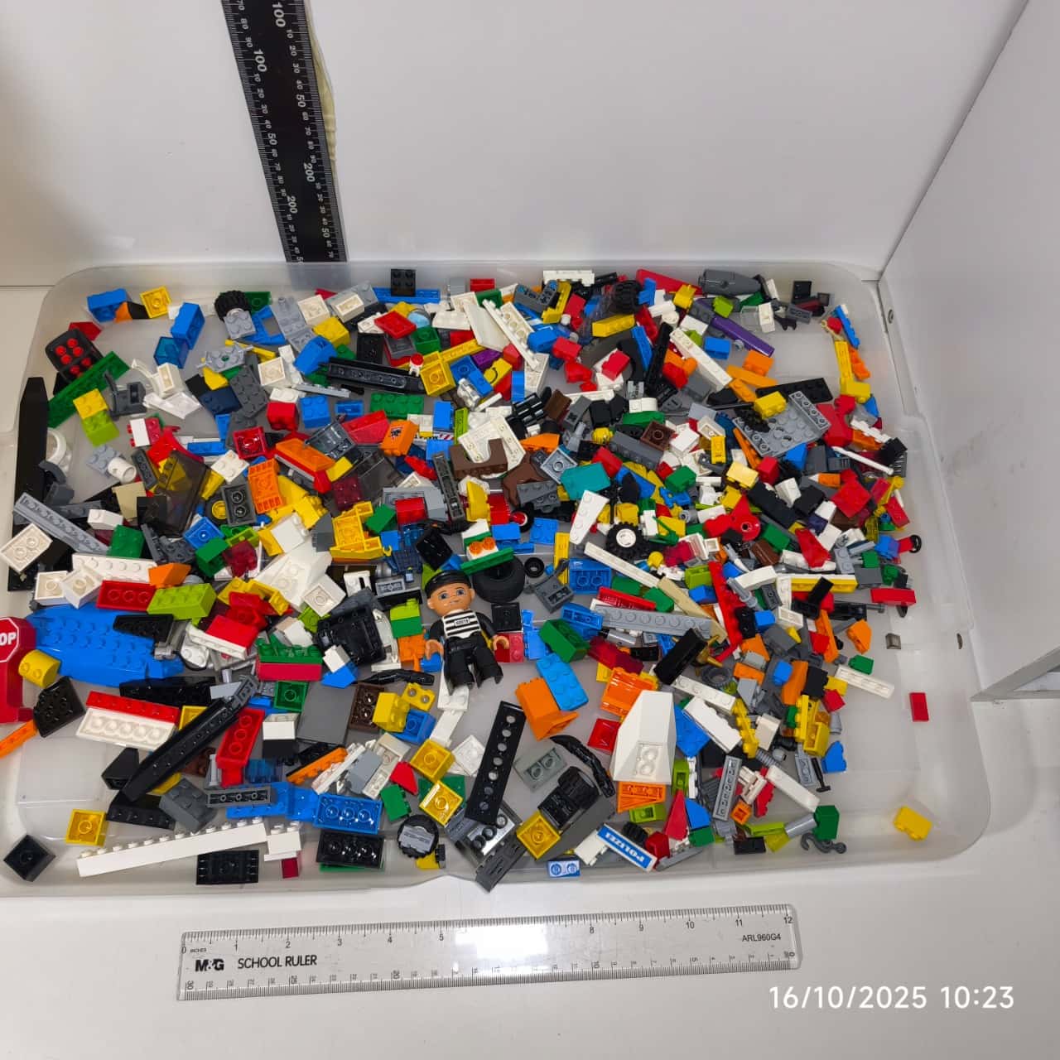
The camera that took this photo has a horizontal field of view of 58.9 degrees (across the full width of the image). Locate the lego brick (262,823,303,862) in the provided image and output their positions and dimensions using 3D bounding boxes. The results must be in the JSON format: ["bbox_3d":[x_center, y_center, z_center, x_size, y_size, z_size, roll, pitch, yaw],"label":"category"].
[{"bbox_3d":[-0.123,0.157,0.476,0.016,0.016,0.013,-8,90,-1],"label":"lego brick"}]

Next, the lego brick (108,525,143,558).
[{"bbox_3d":[-0.230,0.008,0.539,0.016,0.010,0.016,11,74,-3],"label":"lego brick"}]

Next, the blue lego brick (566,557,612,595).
[{"bbox_3d":[0.035,0.026,0.532,0.024,0.016,0.011,-1,31,9],"label":"blue lego brick"}]

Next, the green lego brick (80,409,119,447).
[{"bbox_3d":[-0.256,-0.062,0.557,0.016,0.011,0.016,-30,60,-16],"label":"green lego brick"}]

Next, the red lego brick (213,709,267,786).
[{"bbox_3d":[-0.154,0.116,0.503,0.016,0.019,0.035,6,47,1],"label":"red lego brick"}]

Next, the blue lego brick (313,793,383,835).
[{"bbox_3d":[-0.093,0.146,0.482,0.032,0.011,0.016,7,70,-2],"label":"blue lego brick"}]

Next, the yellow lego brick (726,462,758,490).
[{"bbox_3d":[0.128,-0.033,0.566,0.016,0.009,0.011,28,107,7],"label":"yellow lego brick"}]

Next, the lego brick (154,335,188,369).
[{"bbox_3d":[-0.237,-0.118,0.622,0.016,0.011,0.016,6,63,1],"label":"lego brick"}]

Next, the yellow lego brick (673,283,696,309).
[{"bbox_3d":[0.104,-0.156,0.627,0.011,0.008,0.016,23,40,8],"label":"yellow lego brick"}]

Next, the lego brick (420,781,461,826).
[{"bbox_3d":[-0.045,0.140,0.479,0.016,0.011,0.016,33,71,14],"label":"lego brick"}]

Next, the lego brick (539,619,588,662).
[{"bbox_3d":[0.019,0.062,0.521,0.024,0.016,0.011,42,115,28],"label":"lego brick"}]

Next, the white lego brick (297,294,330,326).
[{"bbox_3d":[-0.144,-0.146,0.630,0.016,0.011,0.016,-23,69,-14],"label":"white lego brick"}]

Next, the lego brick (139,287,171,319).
[{"bbox_3d":[-0.249,-0.152,0.625,0.016,0.016,0.011,-26,28,-24],"label":"lego brick"}]

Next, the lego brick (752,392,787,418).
[{"bbox_3d":[0.151,-0.078,0.589,0.016,0.008,0.011,-25,57,-3],"label":"lego brick"}]

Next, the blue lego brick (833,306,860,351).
[{"bbox_3d":[0.216,-0.137,0.637,0.005,0.008,0.032,-24,66,22],"label":"blue lego brick"}]

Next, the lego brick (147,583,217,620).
[{"bbox_3d":[-0.191,0.040,0.516,0.032,0.011,0.016,-7,42,10],"label":"lego brick"}]

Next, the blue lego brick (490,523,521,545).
[{"bbox_3d":[-0.016,0.003,0.556,0.016,0.016,0.011,-2,69,-18],"label":"blue lego brick"}]

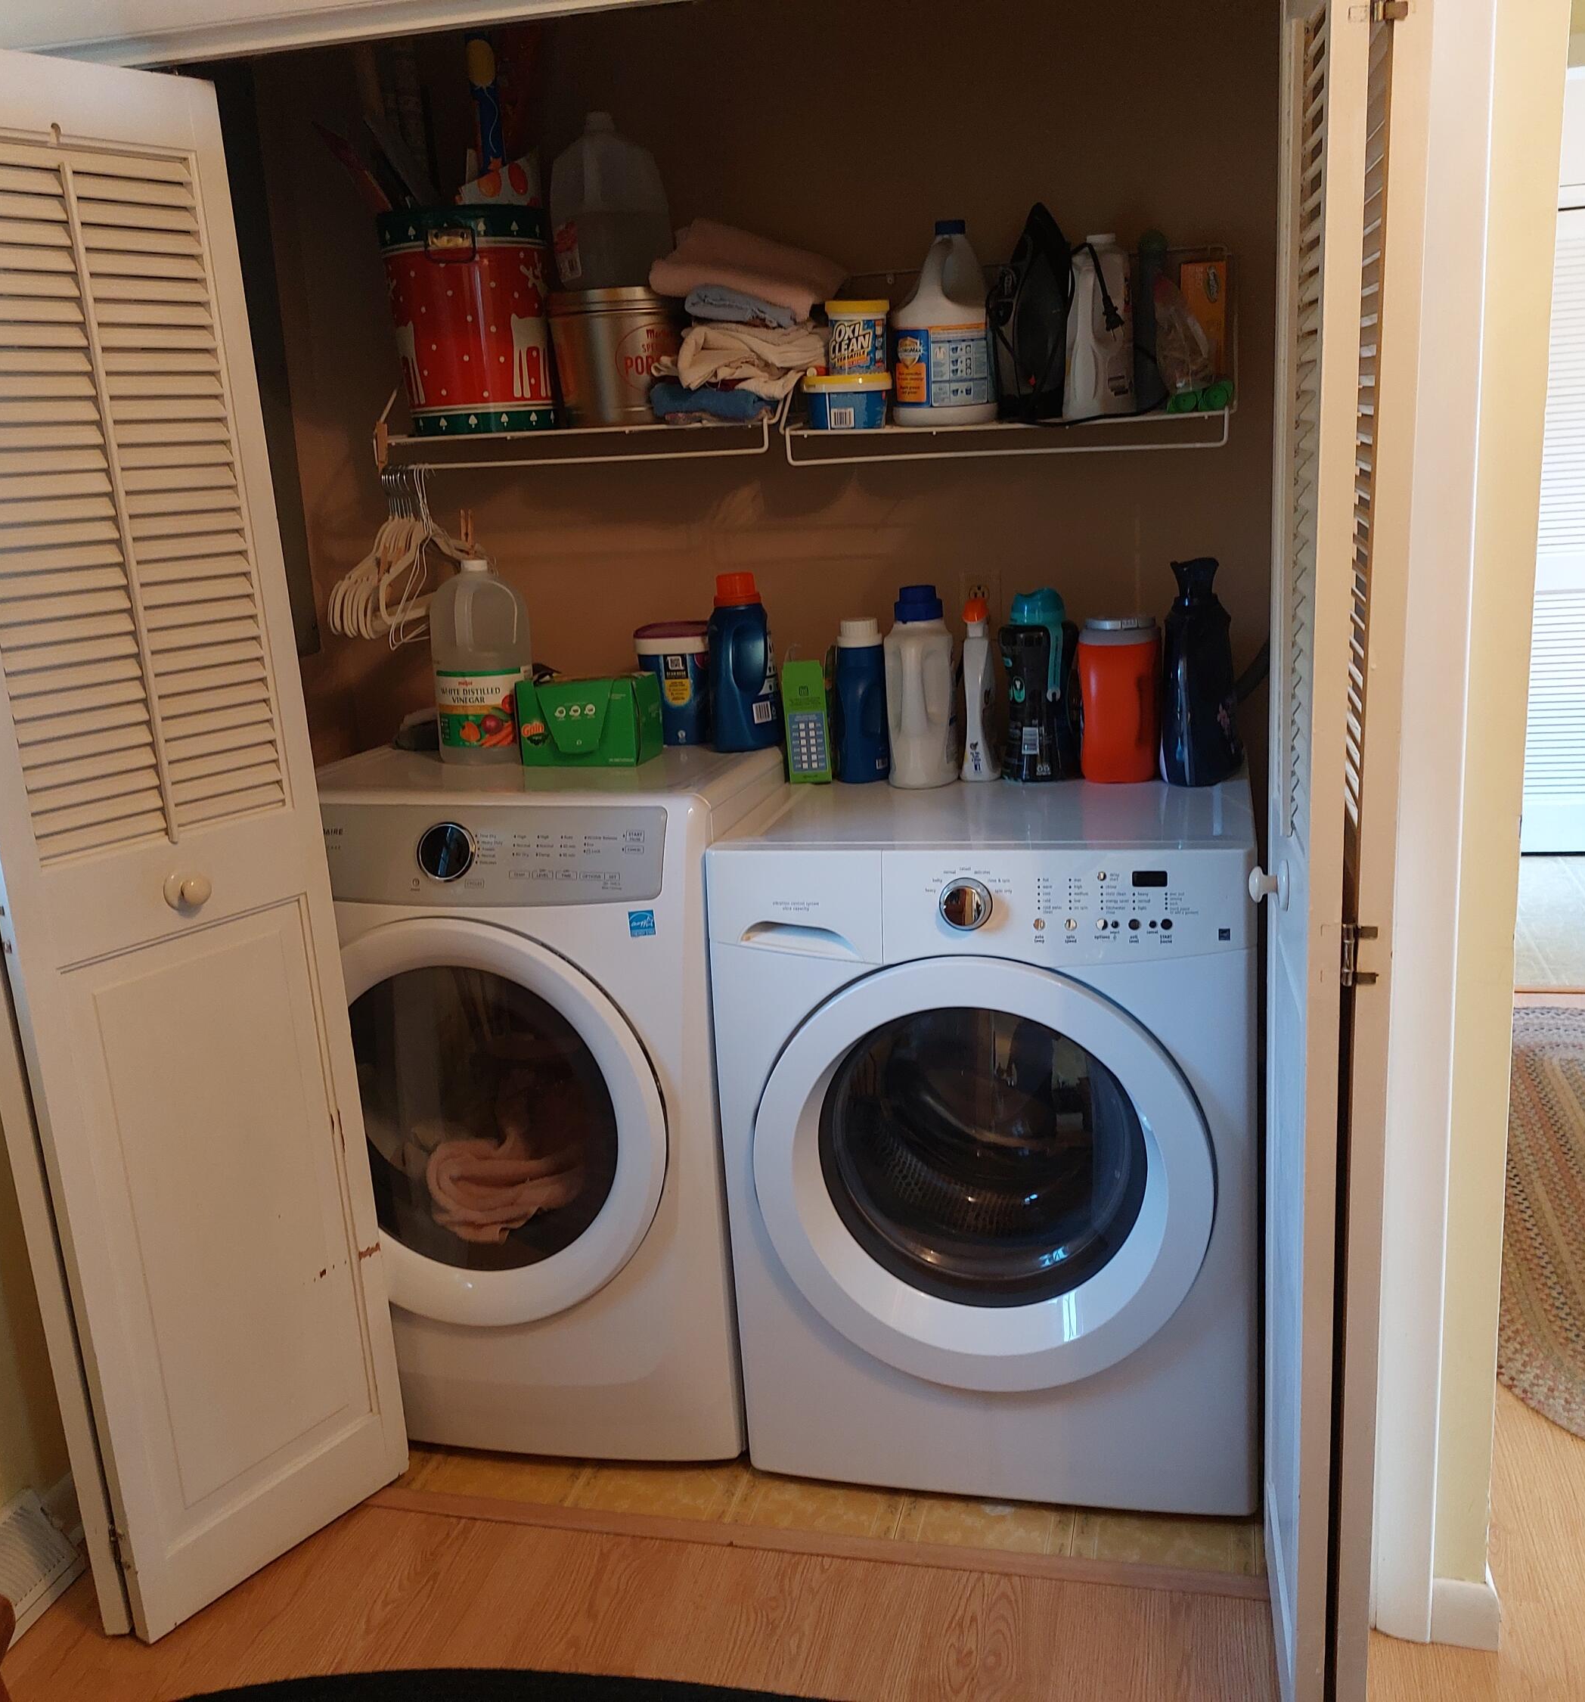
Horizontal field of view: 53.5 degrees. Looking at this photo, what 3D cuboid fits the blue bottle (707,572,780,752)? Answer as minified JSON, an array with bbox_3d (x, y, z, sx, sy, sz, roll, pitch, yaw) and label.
[{"bbox_3d":[-0.077,-0.293,2.404,0.082,0.264,0.128,2,15,22],"label":"blue bottle"}]

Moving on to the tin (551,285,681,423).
[{"bbox_3d":[-0.280,-0.759,2.462,0.200,0.197,0.200,-4,13,1],"label":"tin"}]

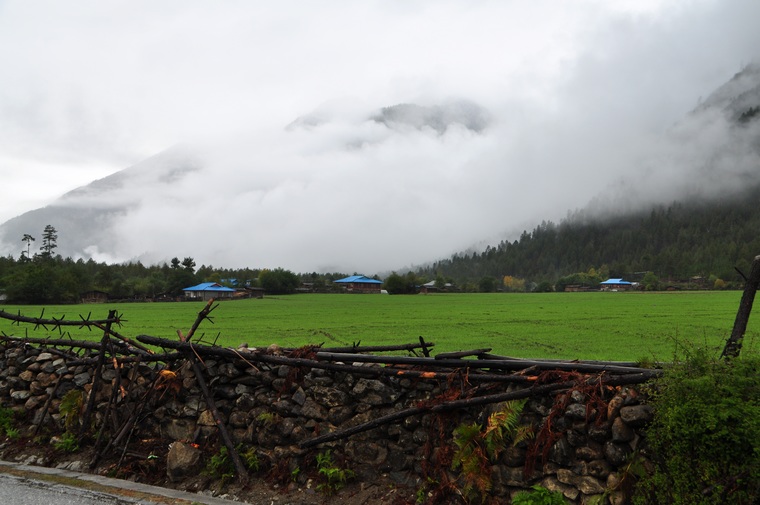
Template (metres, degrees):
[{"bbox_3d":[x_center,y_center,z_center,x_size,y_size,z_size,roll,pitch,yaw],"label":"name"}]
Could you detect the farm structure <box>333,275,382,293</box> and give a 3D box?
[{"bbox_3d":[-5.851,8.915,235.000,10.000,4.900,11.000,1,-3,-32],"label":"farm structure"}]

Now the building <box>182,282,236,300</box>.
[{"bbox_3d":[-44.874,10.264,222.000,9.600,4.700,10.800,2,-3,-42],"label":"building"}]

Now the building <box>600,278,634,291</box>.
[{"bbox_3d":[99.535,13.594,355.000,9.000,5.100,10.000,2,-3,-39],"label":"building"}]

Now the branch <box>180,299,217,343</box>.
[{"bbox_3d":[-1.541,0.580,7.200,0.320,0.370,0.170,-1,-3,32],"label":"branch"}]

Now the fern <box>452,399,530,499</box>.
[{"bbox_3d":[0.767,1.350,5.750,0.460,0.650,0.330,-1,-3,32],"label":"fern"}]

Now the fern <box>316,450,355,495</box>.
[{"bbox_3d":[-0.335,1.656,6.350,0.250,0.310,0.210,-1,-3,32],"label":"fern"}]

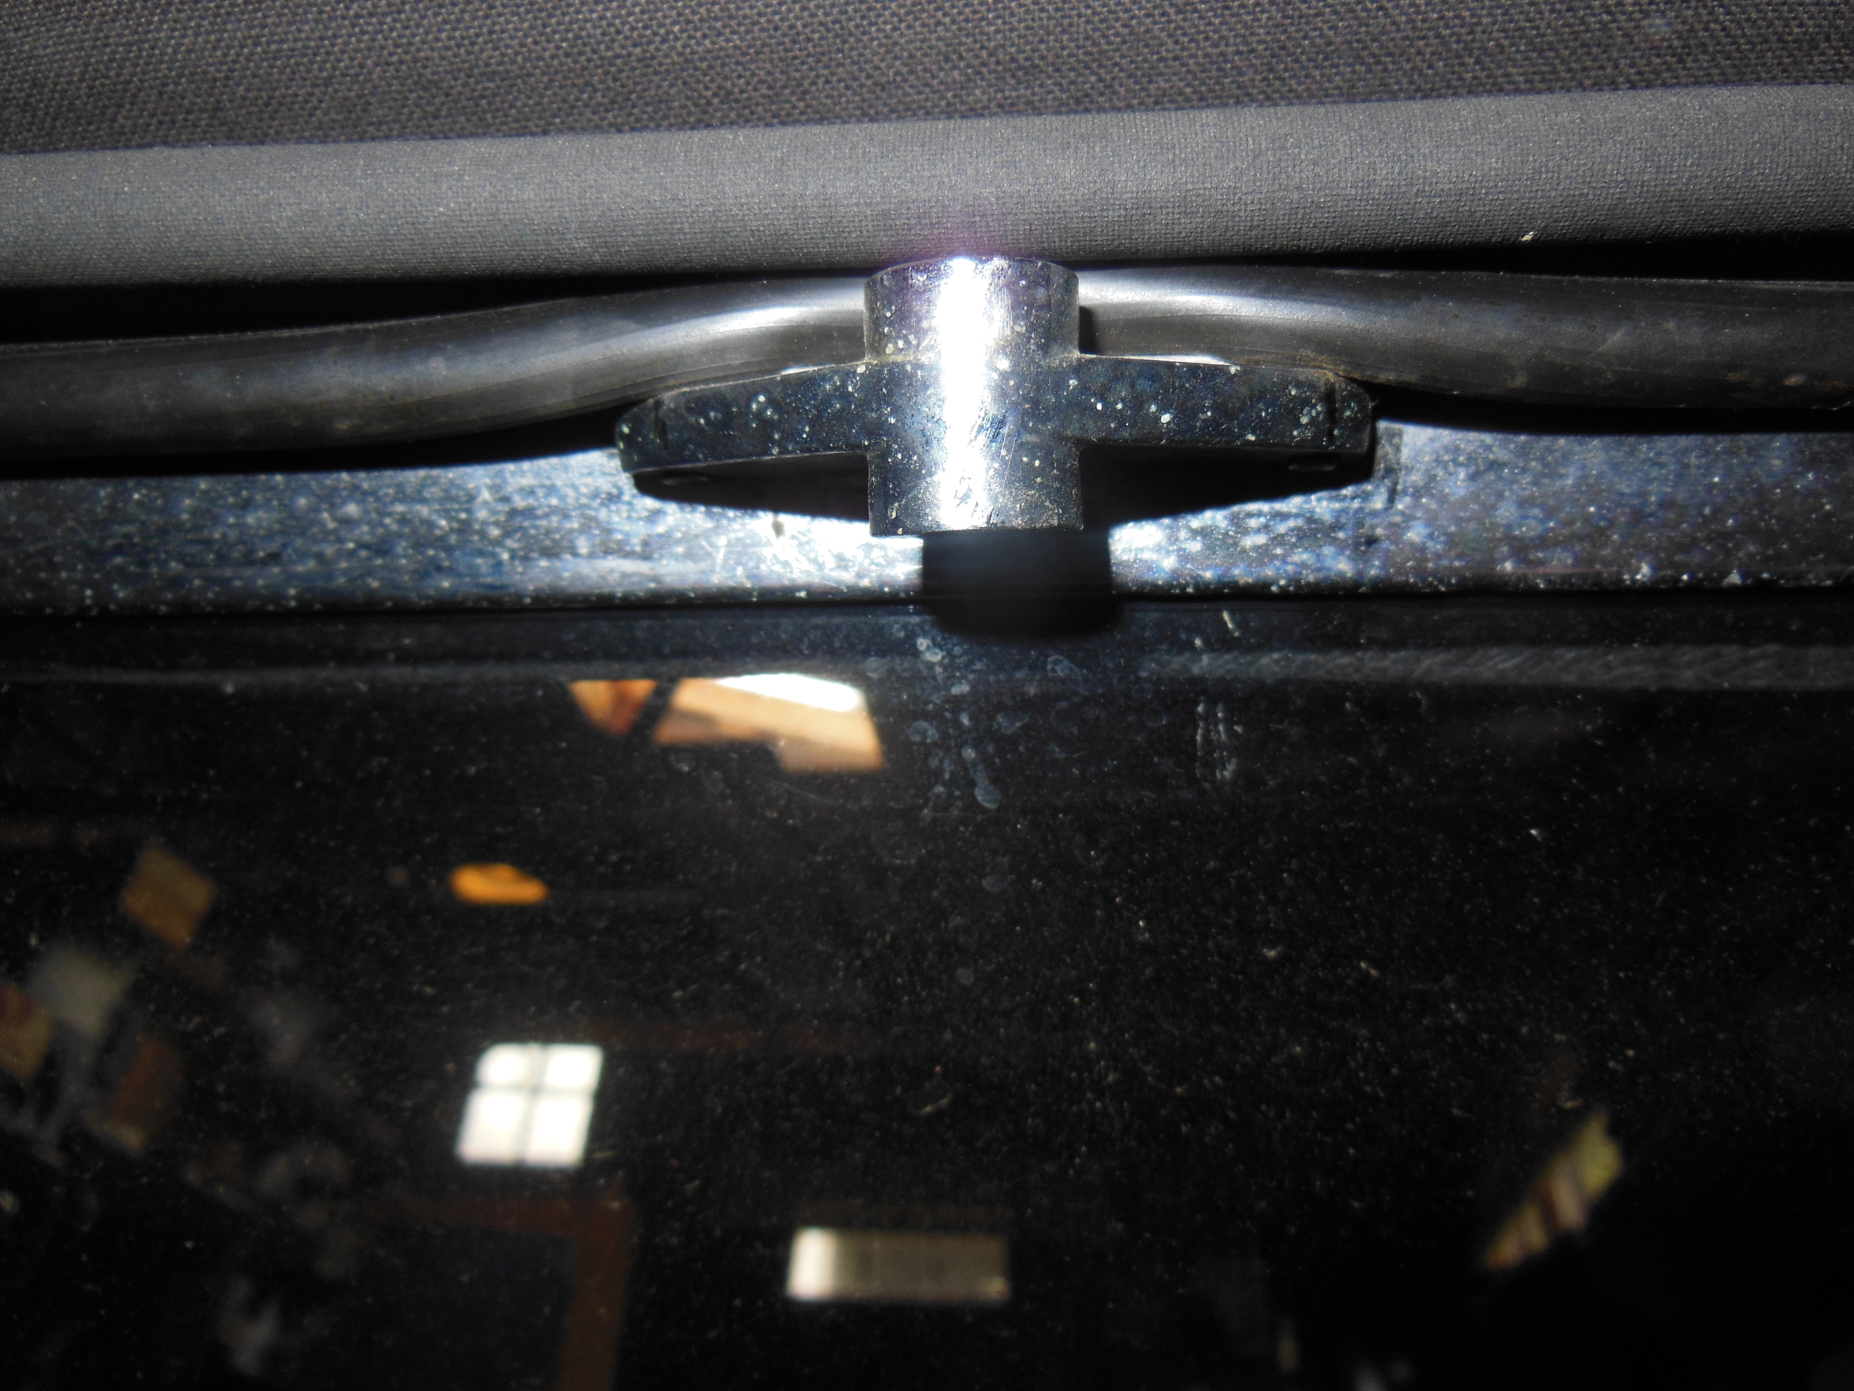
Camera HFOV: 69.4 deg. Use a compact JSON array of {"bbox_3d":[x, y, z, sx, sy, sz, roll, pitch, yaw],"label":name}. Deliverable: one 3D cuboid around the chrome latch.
[{"bbox_3d":[0.005,-0.026,0.122,0.074,0.022,0.031,-1,7,5],"label":"chrome latch"}]

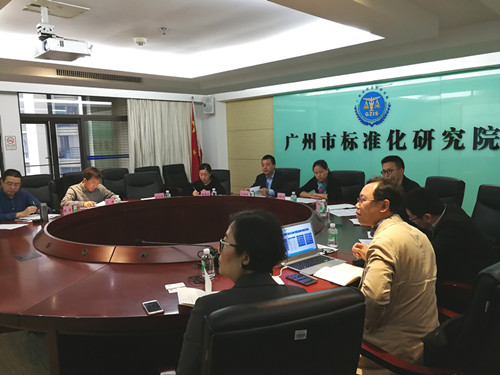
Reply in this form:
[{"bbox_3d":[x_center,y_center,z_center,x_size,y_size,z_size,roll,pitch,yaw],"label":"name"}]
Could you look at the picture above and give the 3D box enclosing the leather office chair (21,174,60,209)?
[{"bbox_3d":[-2.994,0.366,5.748,0.620,1.080,0.660,-9,10,-44],"label":"leather office chair"}]

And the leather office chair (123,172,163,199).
[{"bbox_3d":[-1.382,0.346,5.521,0.620,1.080,0.660,-8,10,-40],"label":"leather office chair"}]

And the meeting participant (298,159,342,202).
[{"bbox_3d":[0.961,0.244,5.115,0.560,1.240,0.740,5,9,41],"label":"meeting participant"}]

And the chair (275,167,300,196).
[{"bbox_3d":[0.478,0.258,5.944,0.610,1.040,0.640,1,7,22],"label":"chair"}]

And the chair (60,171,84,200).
[{"bbox_3d":[-2.501,0.319,5.995,0.620,1.080,0.660,-9,10,-44],"label":"chair"}]

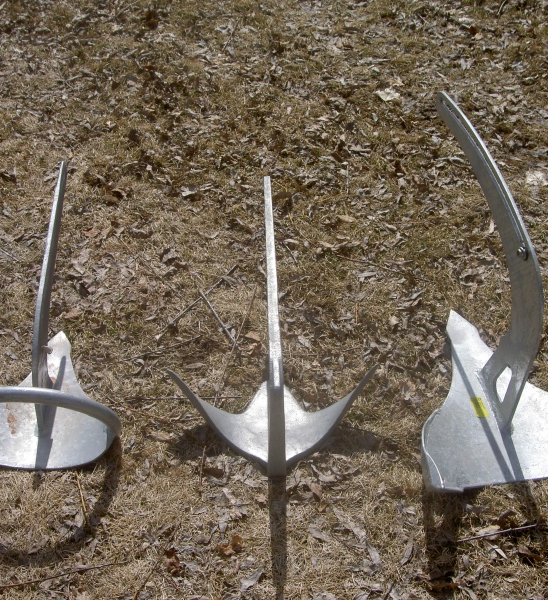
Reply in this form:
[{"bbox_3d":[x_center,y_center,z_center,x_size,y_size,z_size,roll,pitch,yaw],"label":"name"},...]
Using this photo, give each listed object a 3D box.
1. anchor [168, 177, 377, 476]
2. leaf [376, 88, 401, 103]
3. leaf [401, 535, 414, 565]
[{"bbox_3d":[-0.002,0.031,2.115,0.405,0.295,0.630,-1,40,-2],"label":"anchor"},{"bbox_3d":[0.342,-0.617,3.069,0.072,0.025,0.055,17,44,19],"label":"leaf"},{"bbox_3d":[0.243,0.453,1.847,0.016,0.012,0.059,13,43,14],"label":"leaf"}]

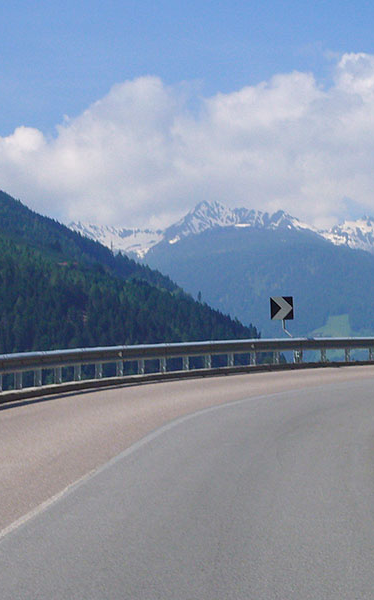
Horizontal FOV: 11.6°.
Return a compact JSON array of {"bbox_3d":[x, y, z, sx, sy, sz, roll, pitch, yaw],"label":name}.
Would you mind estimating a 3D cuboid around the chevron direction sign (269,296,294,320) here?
[{"bbox_3d":[2.520,0.220,49.000,0.600,0.600,0.050,0,-5,-5],"label":"chevron direction sign"}]

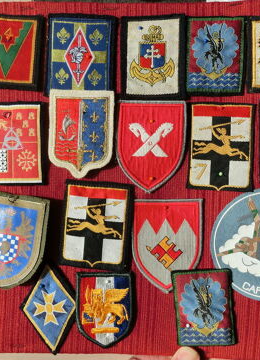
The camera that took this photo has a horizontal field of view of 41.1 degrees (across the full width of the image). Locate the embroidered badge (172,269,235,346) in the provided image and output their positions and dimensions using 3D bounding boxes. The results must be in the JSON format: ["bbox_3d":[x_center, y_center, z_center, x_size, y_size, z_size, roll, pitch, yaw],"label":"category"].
[{"bbox_3d":[0.065,0.112,0.301,0.051,0.004,0.065,-3,88,1],"label":"embroidered badge"}]

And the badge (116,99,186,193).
[{"bbox_3d":[0.018,-0.029,0.299,0.061,0.004,0.080,1,89,2],"label":"badge"}]

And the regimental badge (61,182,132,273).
[{"bbox_3d":[-0.029,0.041,0.304,0.060,0.004,0.075,5,89,1],"label":"regimental badge"}]

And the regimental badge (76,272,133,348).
[{"bbox_3d":[-0.021,0.112,0.298,0.049,0.004,0.065,-2,89,2],"label":"regimental badge"}]

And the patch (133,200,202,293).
[{"bbox_3d":[0.034,0.059,0.303,0.062,0.004,0.082,0,89,1],"label":"patch"}]

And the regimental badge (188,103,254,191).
[{"bbox_3d":[0.081,-0.029,0.304,0.057,0.004,0.077,2,89,1],"label":"regimental badge"}]

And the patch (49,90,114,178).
[{"bbox_3d":[-0.043,-0.040,0.302,0.057,0.004,0.076,1,89,2],"label":"patch"}]

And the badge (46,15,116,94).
[{"bbox_3d":[-0.042,-0.107,0.303,0.065,0.004,0.071,1,89,2],"label":"badge"}]

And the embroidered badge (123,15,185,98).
[{"bbox_3d":[0.019,-0.107,0.301,0.060,0.004,0.073,1,89,2],"label":"embroidered badge"}]

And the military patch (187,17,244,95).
[{"bbox_3d":[0.077,-0.110,0.306,0.052,0.004,0.070,1,89,1],"label":"military patch"}]

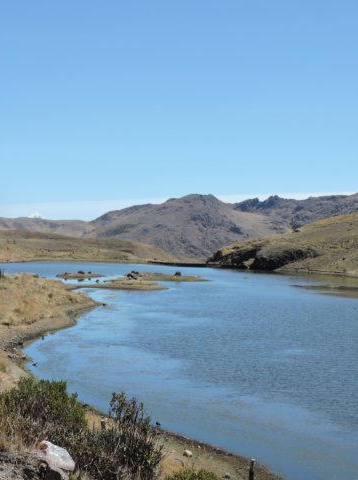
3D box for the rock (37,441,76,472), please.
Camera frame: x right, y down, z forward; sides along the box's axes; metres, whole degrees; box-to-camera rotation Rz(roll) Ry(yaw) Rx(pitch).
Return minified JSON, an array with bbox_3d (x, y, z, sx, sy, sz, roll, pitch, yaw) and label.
[{"bbox_3d":[-1.274,2.257,12.500,0.390,0.300,0.360,0,0,0],"label":"rock"}]

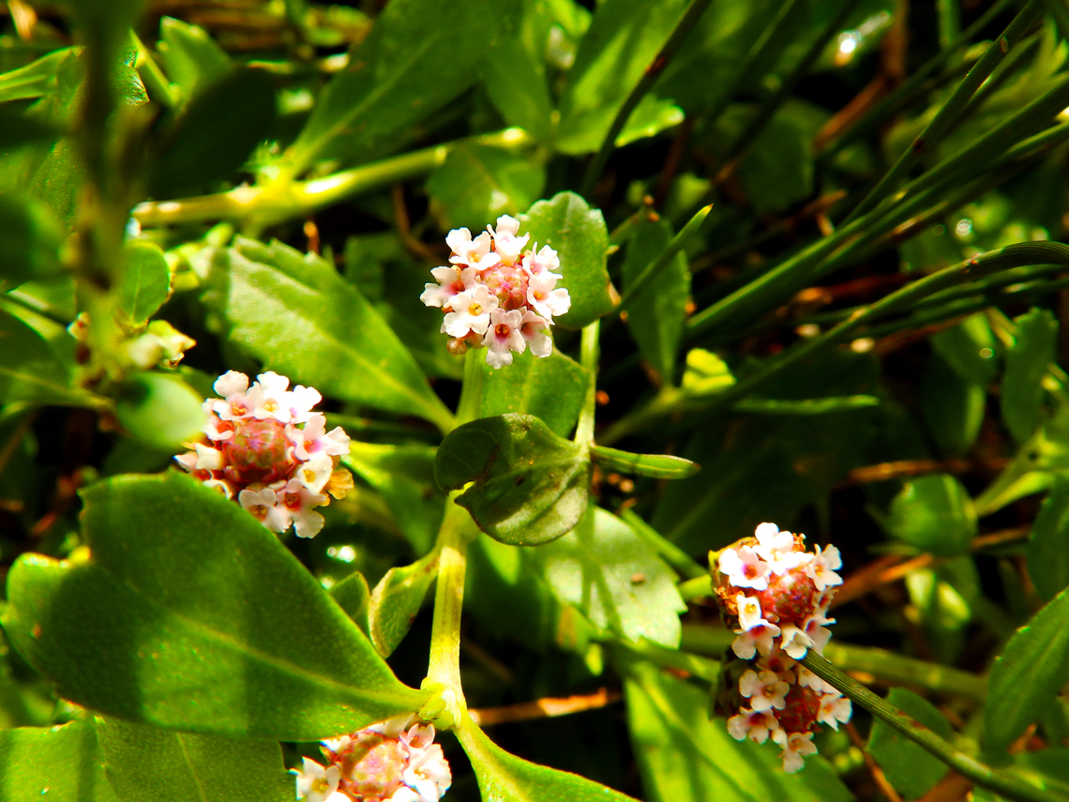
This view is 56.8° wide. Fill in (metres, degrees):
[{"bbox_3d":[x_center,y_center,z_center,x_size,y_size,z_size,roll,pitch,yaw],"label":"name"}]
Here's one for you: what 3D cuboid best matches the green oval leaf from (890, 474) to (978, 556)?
[{"bbox_3d":[0.050,0.014,0.125,0.011,0.003,0.011,0,60,6],"label":"green oval leaf"}]

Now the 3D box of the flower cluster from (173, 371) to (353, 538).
[{"bbox_3d":[-0.028,0.006,0.103,0.018,0.011,0.018,2,78,-9],"label":"flower cluster"}]

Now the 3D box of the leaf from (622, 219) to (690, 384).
[{"bbox_3d":[0.013,-0.011,0.104,0.007,0.003,0.018,-3,80,-7],"label":"leaf"}]

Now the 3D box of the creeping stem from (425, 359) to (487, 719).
[{"bbox_3d":[-0.006,0.011,0.087,0.004,0.003,0.033,0,67,0],"label":"creeping stem"}]

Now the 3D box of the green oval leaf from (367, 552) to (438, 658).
[{"bbox_3d":[-0.011,0.018,0.086,0.004,0.003,0.010,35,77,-17],"label":"green oval leaf"}]

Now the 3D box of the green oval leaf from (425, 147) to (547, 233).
[{"bbox_3d":[-0.005,-0.024,0.111,0.011,0.003,0.011,-27,78,-15],"label":"green oval leaf"}]

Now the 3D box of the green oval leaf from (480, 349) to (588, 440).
[{"bbox_3d":[0.000,-0.001,0.113,0.013,0.003,0.015,-1,66,-4],"label":"green oval leaf"}]

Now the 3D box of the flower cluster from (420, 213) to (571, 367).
[{"bbox_3d":[-0.004,-0.012,0.107,0.015,0.011,0.015,2,69,-6],"label":"flower cluster"}]

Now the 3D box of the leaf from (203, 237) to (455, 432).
[{"bbox_3d":[-0.019,-0.006,0.096,0.030,0.003,0.013,36,69,12],"label":"leaf"}]

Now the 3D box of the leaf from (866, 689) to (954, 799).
[{"bbox_3d":[0.046,0.042,0.120,0.009,0.003,0.012,-39,65,-23],"label":"leaf"}]

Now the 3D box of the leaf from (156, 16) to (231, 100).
[{"bbox_3d":[-0.044,-0.044,0.127,0.009,0.003,0.013,-11,71,-6],"label":"leaf"}]

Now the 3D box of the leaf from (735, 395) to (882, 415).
[{"bbox_3d":[0.028,0.000,0.101,0.014,0.002,0.004,-1,22,8],"label":"leaf"}]

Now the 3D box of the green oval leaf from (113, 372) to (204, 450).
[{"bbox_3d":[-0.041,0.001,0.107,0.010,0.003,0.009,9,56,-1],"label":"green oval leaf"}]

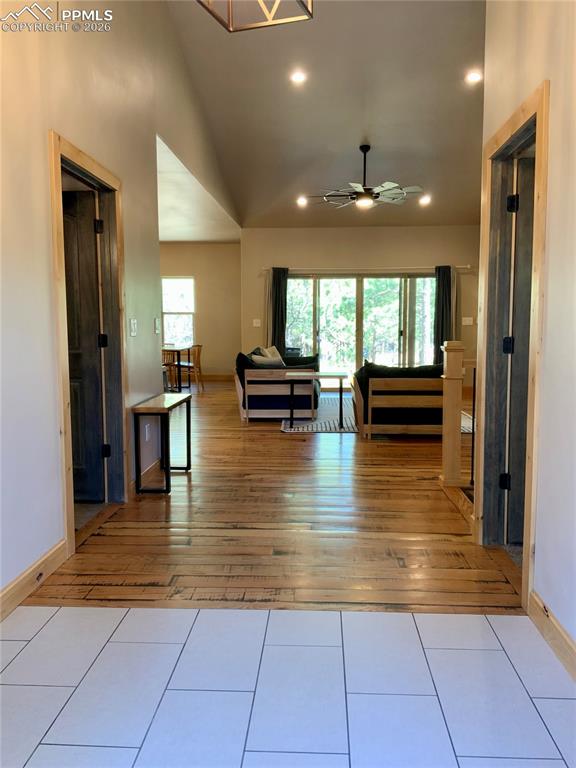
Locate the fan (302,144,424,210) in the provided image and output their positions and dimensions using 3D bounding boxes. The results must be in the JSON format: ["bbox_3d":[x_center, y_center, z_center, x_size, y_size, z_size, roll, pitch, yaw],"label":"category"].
[{"bbox_3d":[0.998,-2.667,8.283,1.520,0.780,1.520,0,6,3],"label":"fan"}]

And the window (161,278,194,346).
[{"bbox_3d":[-2.156,-1.391,12.702,0.700,1.430,0.110,0,6,3],"label":"window"}]

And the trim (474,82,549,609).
[{"bbox_3d":[1.077,-0.132,3.021,0.150,2.145,0.910,0,6,3],"label":"trim"}]

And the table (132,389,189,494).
[{"bbox_3d":[-0.953,0.443,4.991,0.255,0.622,0.800,0,6,3],"label":"table"}]

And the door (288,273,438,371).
[{"bbox_3d":[1.227,-0.872,10.939,3.000,2.020,0.130,0,6,3],"label":"door"}]

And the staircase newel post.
[{"bbox_3d":[1.231,0.219,4.825,0.160,1.080,0.160,0,6,3],"label":"staircase newel post"}]

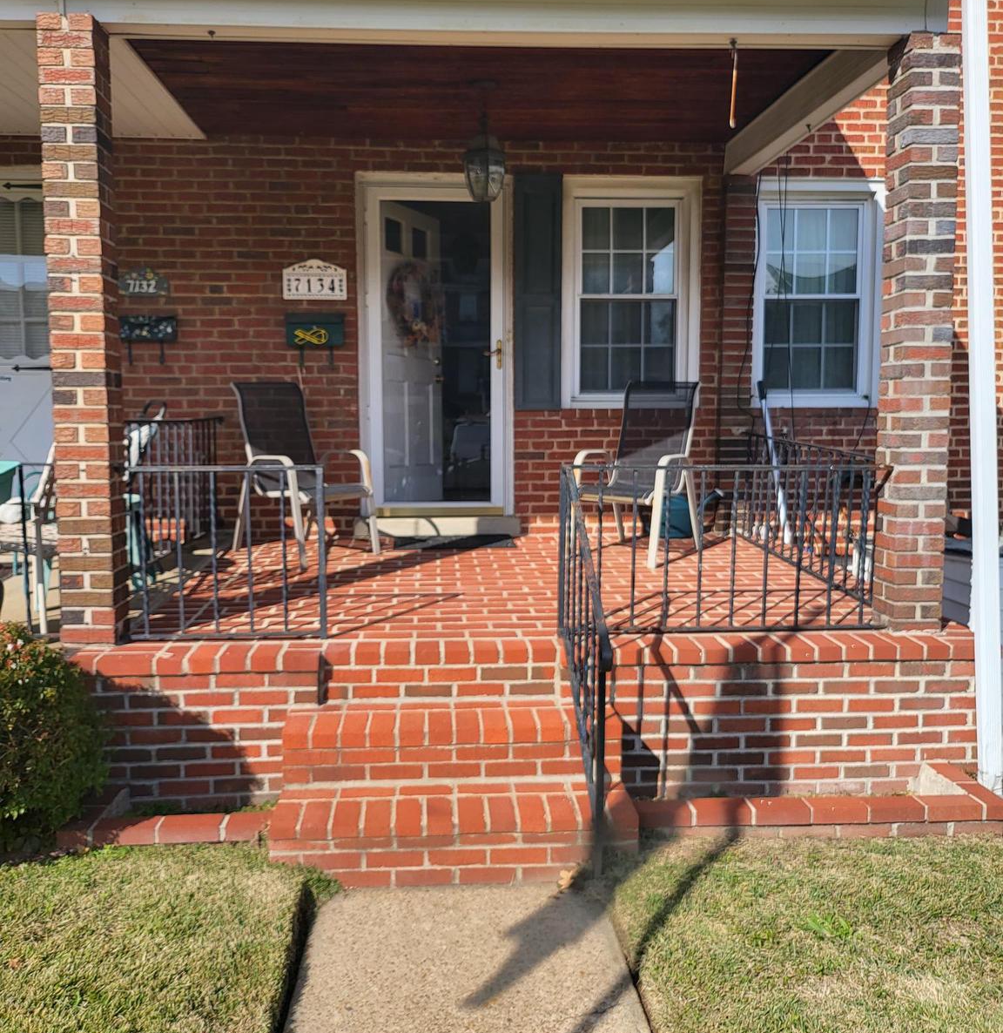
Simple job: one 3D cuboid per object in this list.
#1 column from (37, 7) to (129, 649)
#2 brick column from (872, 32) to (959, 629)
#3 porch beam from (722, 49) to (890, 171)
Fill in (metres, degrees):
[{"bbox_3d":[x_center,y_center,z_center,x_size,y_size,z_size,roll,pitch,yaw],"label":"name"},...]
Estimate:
[{"bbox_3d":[-1.593,-0.682,3.565,0.206,2.330,0.188,-1,4,-4],"label":"column"},{"bbox_3d":[1.674,-0.716,3.770,0.208,2.330,0.188,-1,4,-4],"label":"brick column"},{"bbox_3d":[1.575,-2.108,4.787,0.192,0.186,2.233,0,8,-3],"label":"porch beam"}]

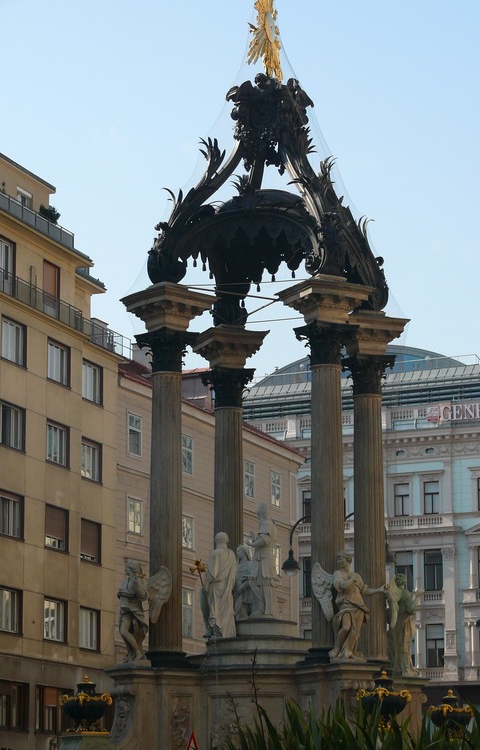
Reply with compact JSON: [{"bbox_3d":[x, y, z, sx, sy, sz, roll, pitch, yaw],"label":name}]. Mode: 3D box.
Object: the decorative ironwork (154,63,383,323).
[{"bbox_3d":[0.619,-3.679,44.038,3.784,4.665,3.784,-4,-12,17],"label":"decorative ironwork"}]

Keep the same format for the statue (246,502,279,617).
[{"bbox_3d":[0.416,3.491,42.110,0.548,2.169,0.598,-4,-12,17],"label":"statue"}]

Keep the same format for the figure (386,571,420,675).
[{"bbox_3d":[3.134,4.891,43.789,0.622,1.990,0.777,5,-12,-26],"label":"figure"}]

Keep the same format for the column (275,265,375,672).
[{"bbox_3d":[1.583,1.697,40.485,1.353,7.097,1.353,6,-13,-28],"label":"column"}]

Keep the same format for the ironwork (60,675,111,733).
[{"bbox_3d":[-2.784,5.901,40.041,0.912,1.037,0.912,0,-11,0],"label":"ironwork"}]

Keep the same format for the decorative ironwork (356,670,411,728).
[{"bbox_3d":[2.464,5.544,38.034,0.940,1.005,0.940,0,-12,0],"label":"decorative ironwork"}]

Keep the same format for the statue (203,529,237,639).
[{"bbox_3d":[-0.360,3.992,42.106,0.653,1.990,0.601,-1,-11,6],"label":"statue"}]

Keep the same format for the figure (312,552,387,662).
[{"bbox_3d":[1.941,4.104,39.760,1.161,1.959,0.746,4,-12,-21],"label":"figure"}]

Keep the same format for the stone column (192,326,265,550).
[{"bbox_3d":[-0.204,2.541,44.577,1.353,7.097,1.353,2,-12,-12],"label":"stone column"}]

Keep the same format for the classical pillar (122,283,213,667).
[{"bbox_3d":[-1.344,1.826,41.054,1.353,7.097,1.353,10,-15,-41],"label":"classical pillar"}]

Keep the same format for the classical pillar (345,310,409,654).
[{"bbox_3d":[2.503,2.266,43.286,1.353,7.097,1.353,5,-13,-25],"label":"classical pillar"}]

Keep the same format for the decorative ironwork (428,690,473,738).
[{"bbox_3d":[4.103,6.579,43.270,0.914,0.950,0.914,-4,-12,17],"label":"decorative ironwork"}]

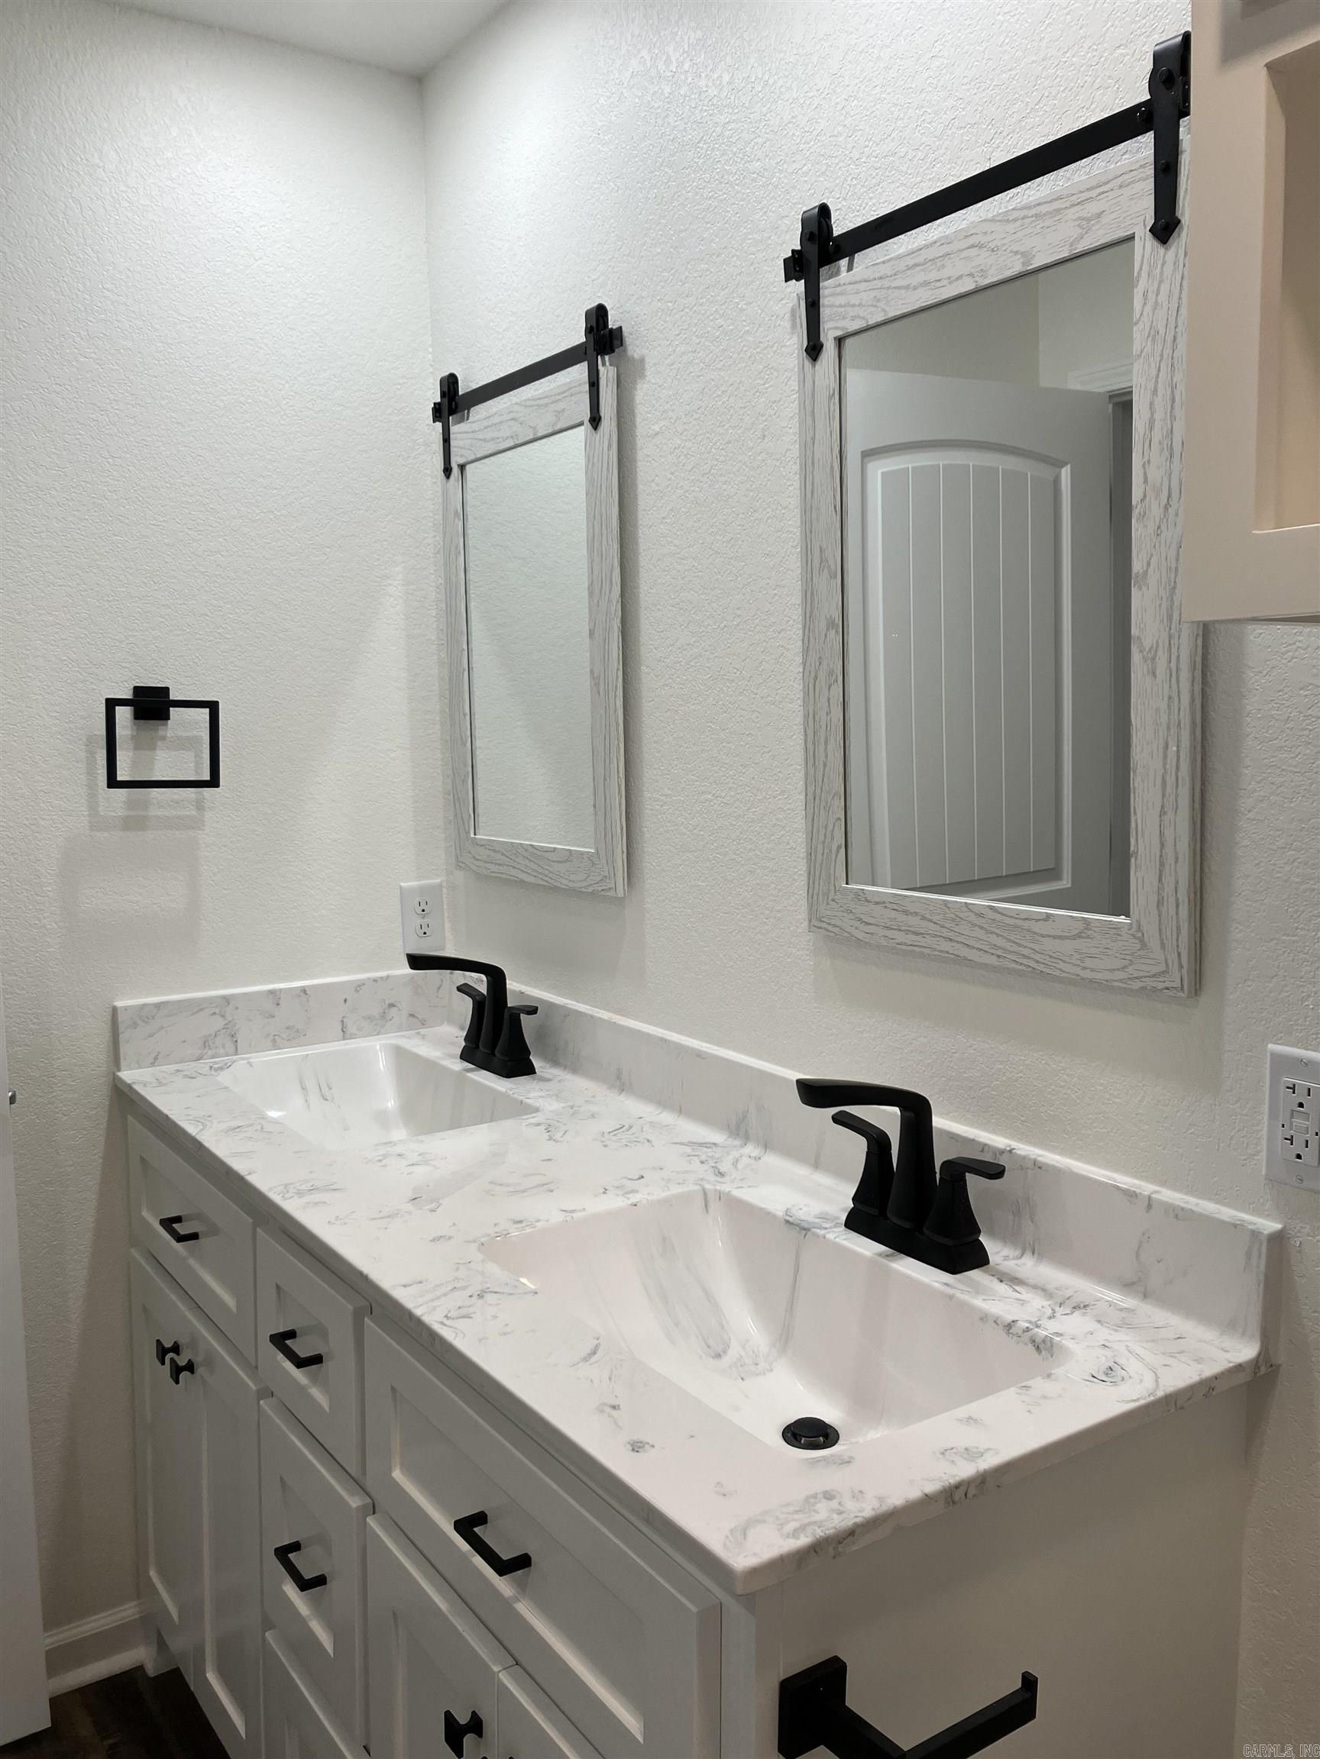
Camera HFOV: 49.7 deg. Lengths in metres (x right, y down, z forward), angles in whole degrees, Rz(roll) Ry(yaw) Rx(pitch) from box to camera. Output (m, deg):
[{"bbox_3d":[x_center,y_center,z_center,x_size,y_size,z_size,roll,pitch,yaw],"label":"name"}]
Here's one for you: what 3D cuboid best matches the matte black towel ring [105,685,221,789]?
[{"bbox_3d":[-0.736,-0.209,2.096,0.161,0.150,0.070,-5,8,-34],"label":"matte black towel ring"}]

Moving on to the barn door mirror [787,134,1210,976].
[{"bbox_3d":[0.303,-0.263,1.364,0.025,0.692,0.490,-6,8,-34],"label":"barn door mirror"}]

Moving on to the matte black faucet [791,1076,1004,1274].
[{"bbox_3d":[0.200,0.271,1.361,0.164,0.184,0.228,-5,8,-34],"label":"matte black faucet"}]

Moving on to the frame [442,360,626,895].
[{"bbox_3d":[-0.194,-0.342,2.098,0.025,0.692,0.490,-6,8,-34],"label":"frame"}]

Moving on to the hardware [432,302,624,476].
[{"bbox_3d":[-0.203,-0.690,2.058,0.045,0.163,0.565,-5,8,-34],"label":"hardware"}]

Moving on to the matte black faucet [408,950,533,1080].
[{"bbox_3d":[-0.292,0.195,2.099,0.160,0.184,0.225,-5,8,-34],"label":"matte black faucet"}]

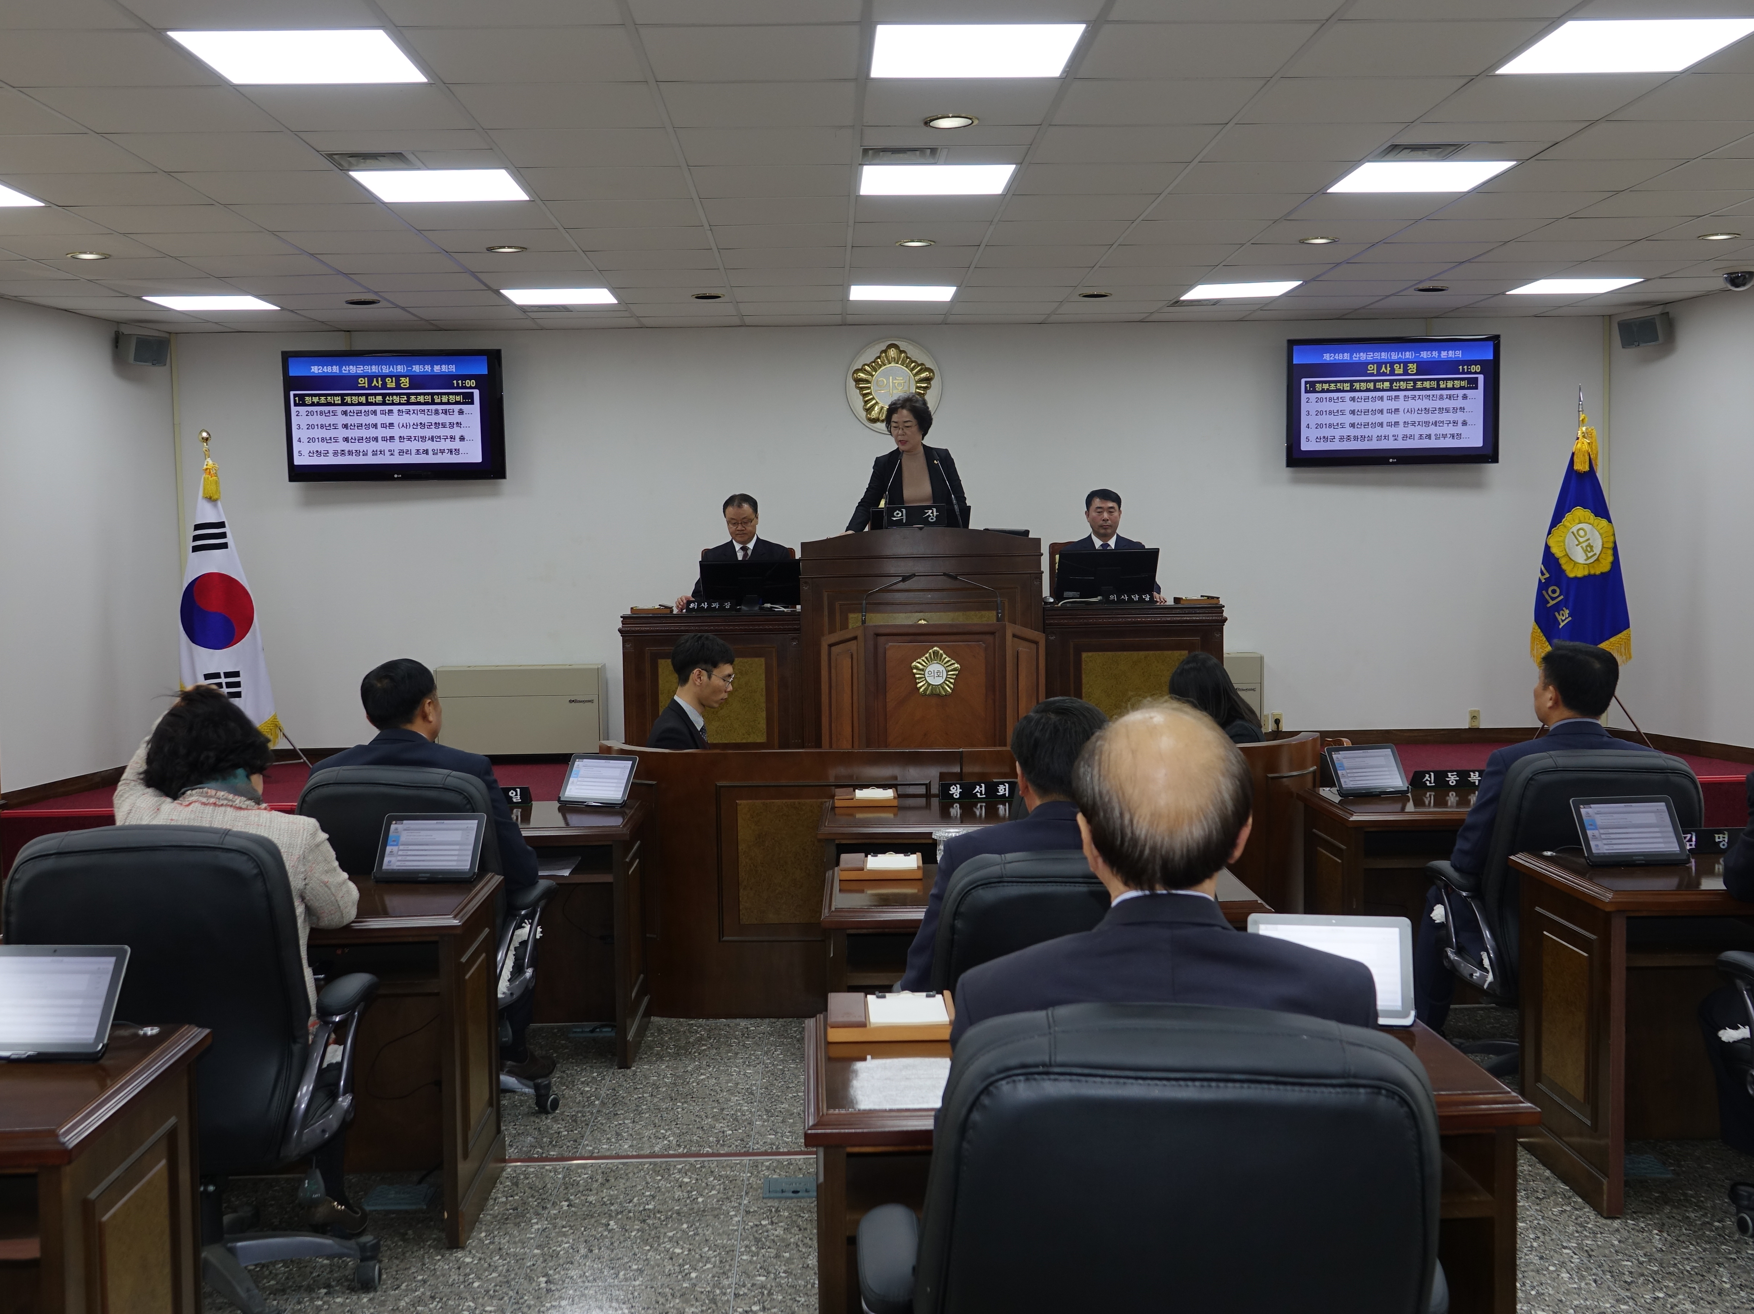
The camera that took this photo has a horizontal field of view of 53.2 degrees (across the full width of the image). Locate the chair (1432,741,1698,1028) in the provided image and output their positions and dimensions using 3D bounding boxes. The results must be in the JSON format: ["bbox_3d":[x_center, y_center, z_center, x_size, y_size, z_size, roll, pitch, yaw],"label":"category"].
[{"bbox_3d":[1.920,0.718,4.890,0.660,0.960,0.680,-1,4,-7],"label":"chair"}]

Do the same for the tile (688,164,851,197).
[{"bbox_3d":[-0.394,-1.797,6.621,0.595,0.020,0.585,-1,4,-2],"label":"tile"}]

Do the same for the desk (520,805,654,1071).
[{"bbox_3d":[-1.244,0.866,5.500,1.000,0.720,0.600,-1,4,-2],"label":"desk"}]

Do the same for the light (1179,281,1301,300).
[{"bbox_3d":[2.014,-2.046,9.700,0.590,0.050,0.585,-1,4,-2],"label":"light"}]

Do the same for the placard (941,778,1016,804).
[{"bbox_3d":[0.336,0.438,5.710,0.258,0.066,0.060,-1,4,0],"label":"placard"}]

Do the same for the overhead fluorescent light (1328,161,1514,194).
[{"bbox_3d":[2.032,-1.821,6.561,0.585,0.050,0.570,-1,4,-2],"label":"overhead fluorescent light"}]

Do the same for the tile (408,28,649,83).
[{"bbox_3d":[-0.973,-1.698,4.924,0.598,0.020,0.592,-1,4,-2],"label":"tile"}]

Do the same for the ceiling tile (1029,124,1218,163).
[{"bbox_3d":[0.867,-1.802,6.149,0.598,0.020,0.592,-1,4,-2],"label":"ceiling tile"}]

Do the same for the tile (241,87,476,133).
[{"bbox_3d":[-1.564,-1.676,5.328,0.600,0.020,0.585,-1,4,-2],"label":"tile"}]

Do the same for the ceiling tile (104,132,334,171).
[{"bbox_3d":[-2.228,-1.730,5.992,0.595,0.020,0.585,-1,4,-2],"label":"ceiling tile"}]

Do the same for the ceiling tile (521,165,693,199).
[{"bbox_3d":[-0.986,-1.757,6.481,0.600,0.020,0.585,-1,4,-2],"label":"ceiling tile"}]

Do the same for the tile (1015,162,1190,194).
[{"bbox_3d":[0.850,-1.838,6.735,0.598,0.020,0.592,-1,4,-2],"label":"tile"}]

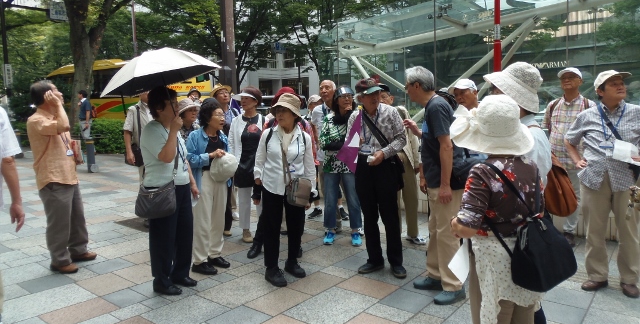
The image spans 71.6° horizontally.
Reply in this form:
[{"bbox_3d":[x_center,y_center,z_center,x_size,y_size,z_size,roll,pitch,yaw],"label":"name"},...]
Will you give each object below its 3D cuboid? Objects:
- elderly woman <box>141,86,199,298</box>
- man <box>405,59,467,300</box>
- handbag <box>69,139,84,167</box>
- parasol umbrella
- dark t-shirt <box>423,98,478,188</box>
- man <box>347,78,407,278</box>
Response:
[{"bbox_3d":[-1.187,0.211,3.500,0.400,1.580,0.450,1,6,23],"label":"elderly woman"},{"bbox_3d":[0.843,0.157,3.260,0.440,1.660,0.490,-1,6,-3],"label":"man"},{"bbox_3d":[-2.319,-0.090,4.200,0.250,0.280,0.130,-3,6,-20],"label":"handbag"},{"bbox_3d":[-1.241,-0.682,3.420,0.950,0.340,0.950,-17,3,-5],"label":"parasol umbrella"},{"bbox_3d":[0.904,-0.134,3.220,0.360,0.680,0.470,-1,6,-3],"label":"dark t-shirt"},{"bbox_3d":[0.485,0.119,3.751,0.530,1.650,0.400,0,6,9],"label":"man"}]

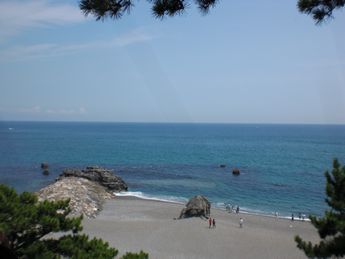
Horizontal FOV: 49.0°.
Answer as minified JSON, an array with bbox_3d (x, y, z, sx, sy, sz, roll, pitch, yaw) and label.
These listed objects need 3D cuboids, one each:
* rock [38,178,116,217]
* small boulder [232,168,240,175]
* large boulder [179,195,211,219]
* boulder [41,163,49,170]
[{"bbox_3d":[-22.761,14.632,88.000,16.500,6.800,20.000,0,1,-8],"label":"rock"},{"bbox_3d":[24.830,16.411,147.000,2.900,2.200,2.700,0,1,0],"label":"small boulder"},{"bbox_3d":[4.432,15.283,75.300,6.000,4.100,5.000,0,1,0],"label":"large boulder"},{"bbox_3d":[-53.250,15.512,158.000,3.000,2.600,2.800,0,1,0],"label":"boulder"}]

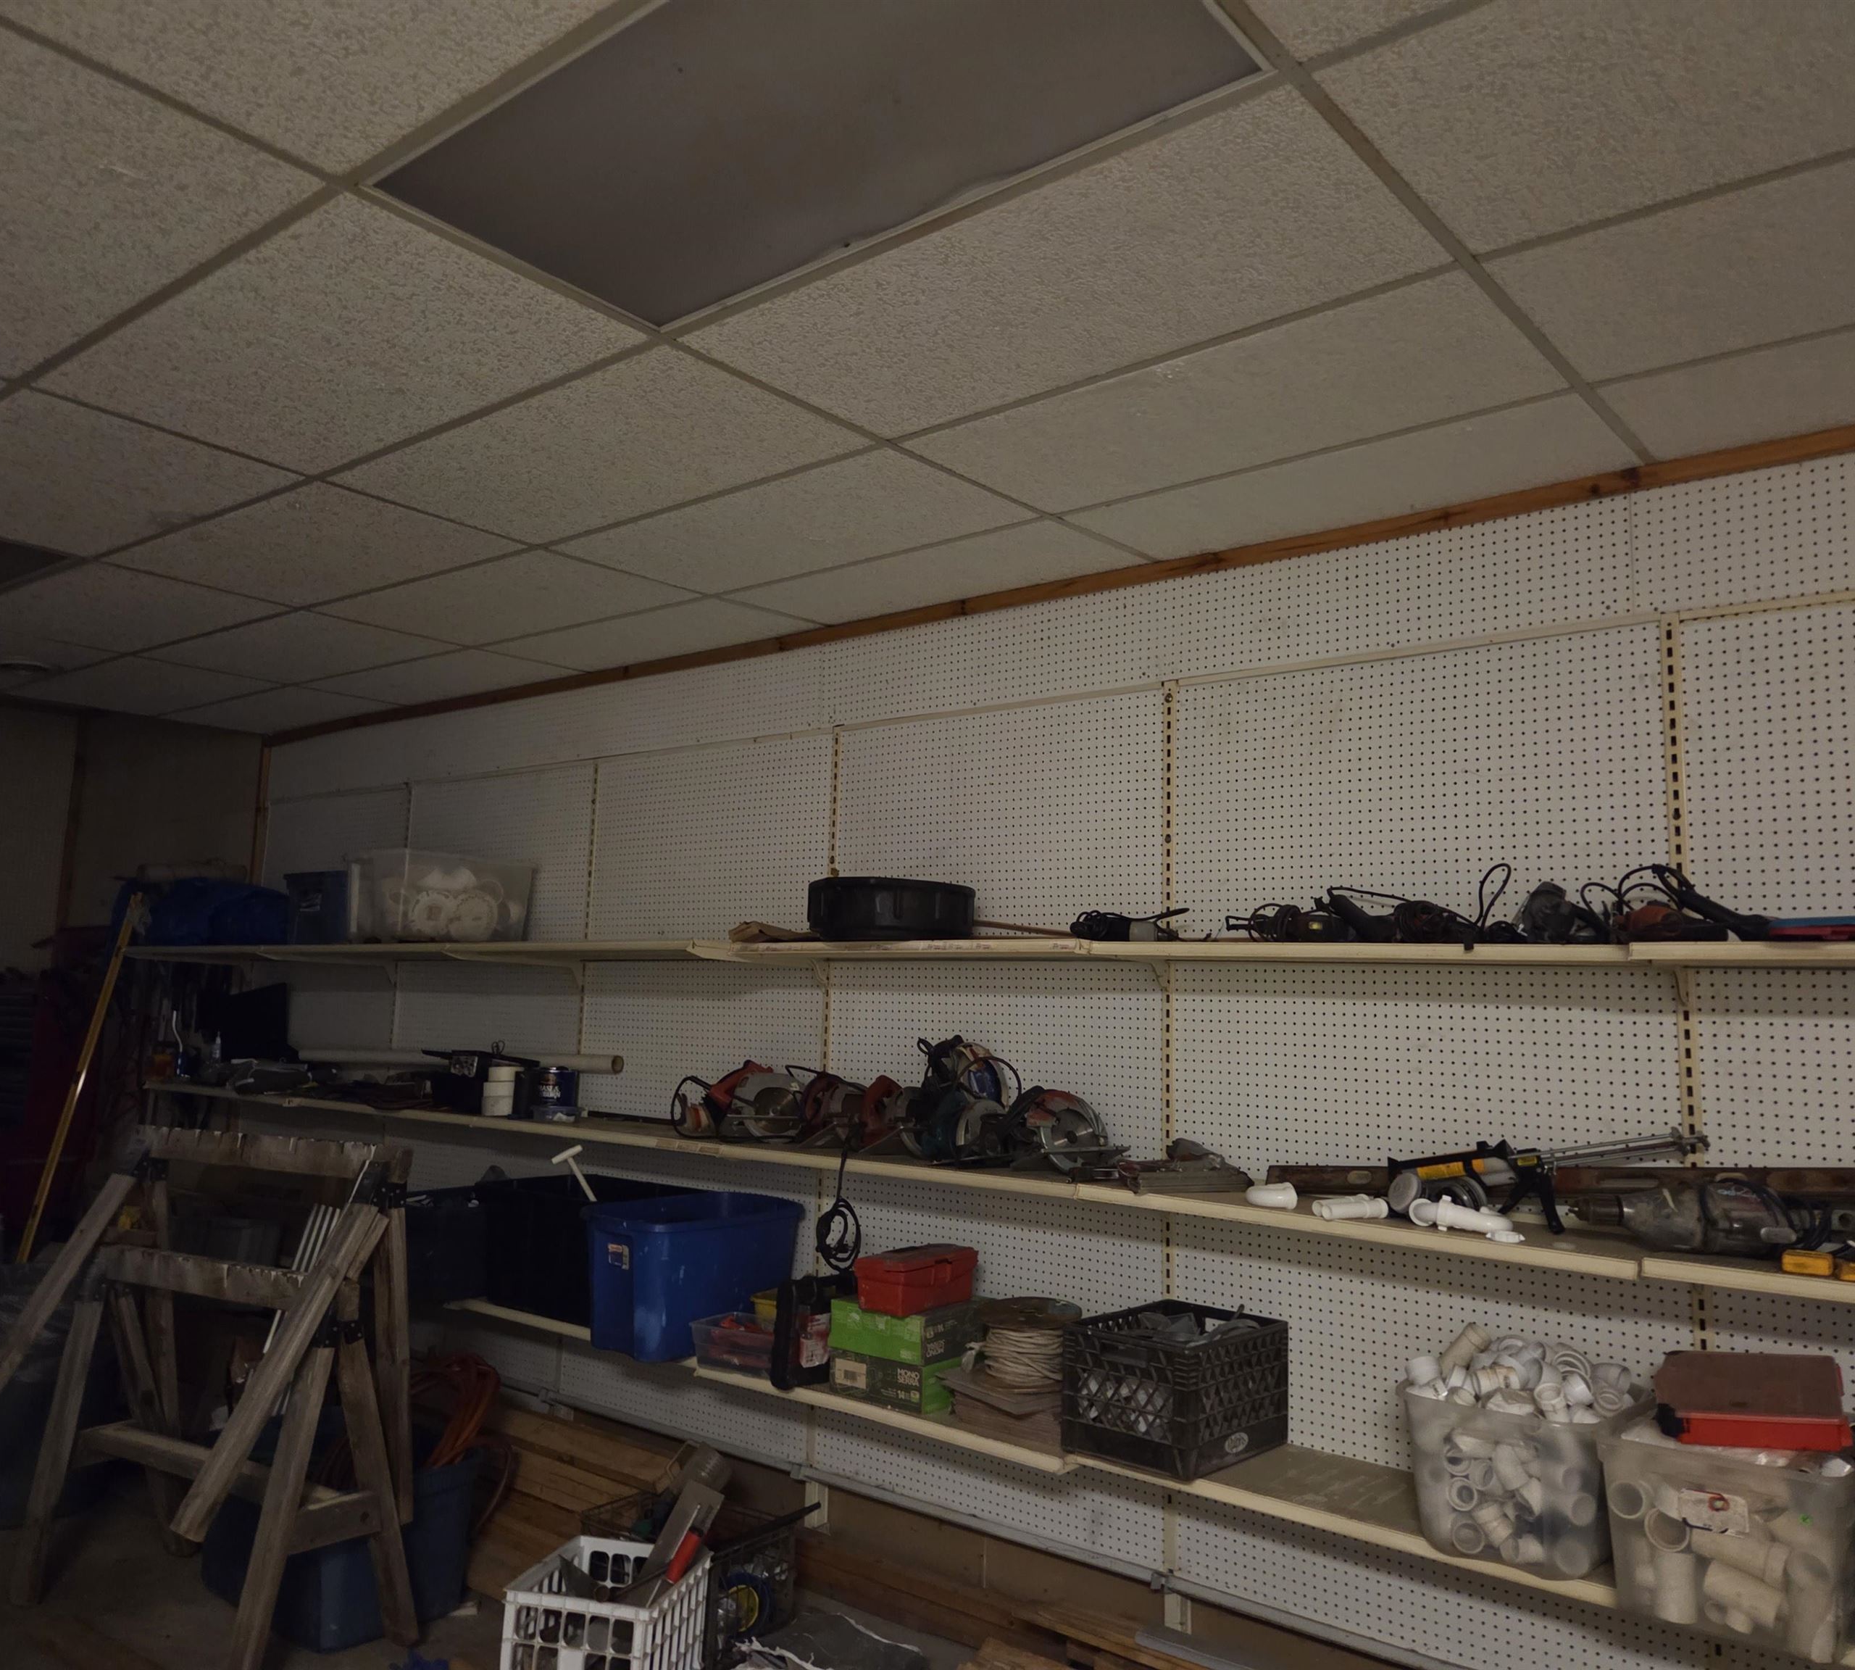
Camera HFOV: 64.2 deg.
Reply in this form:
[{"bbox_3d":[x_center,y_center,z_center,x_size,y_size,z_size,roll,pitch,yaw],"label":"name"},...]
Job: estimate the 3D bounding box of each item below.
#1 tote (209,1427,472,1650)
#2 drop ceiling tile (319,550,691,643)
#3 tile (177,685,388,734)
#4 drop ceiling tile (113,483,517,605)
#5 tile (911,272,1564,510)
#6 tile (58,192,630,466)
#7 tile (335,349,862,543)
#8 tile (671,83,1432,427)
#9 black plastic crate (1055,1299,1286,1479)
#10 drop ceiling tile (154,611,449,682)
[{"bbox_3d":[-1.585,1.843,3.961,0.680,0.410,0.430,-4,-8,39],"label":"tote"},{"bbox_3d":[-1.304,-0.722,4.529,1.205,0.020,0.598,-4,-8,39],"label":"drop ceiling tile"},{"bbox_3d":[-2.776,-0.543,6.415,1.049,0.018,0.501,-4,-8,39],"label":"tile"},{"bbox_3d":[-1.701,-0.782,4.057,1.205,0.020,0.598,-4,-8,39],"label":"drop ceiling tile"},{"bbox_3d":[0.578,-0.847,2.953,1.207,0.018,0.600,-4,-8,39],"label":"tile"},{"bbox_3d":[-1.137,-0.900,2.788,1.207,0.018,0.600,-4,-8,39],"label":"tile"},{"bbox_3d":[-0.745,-0.844,3.292,1.205,0.020,0.598,-4,-8,39],"label":"tile"},{"bbox_3d":[0.188,-0.919,2.518,1.205,0.020,0.598,-4,-8,39],"label":"tile"},{"bbox_3d":[0.588,1.300,3.485,0.338,0.278,0.430,-5,-9,42],"label":"black plastic crate"},{"bbox_3d":[-2.250,-0.657,5.264,1.207,0.018,0.600,-4,-8,39],"label":"drop ceiling tile"}]

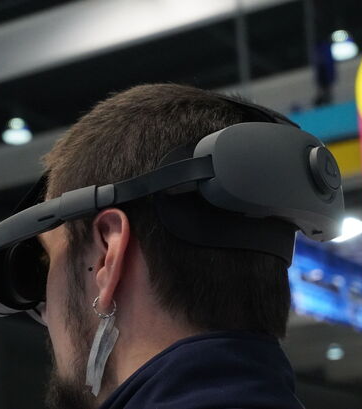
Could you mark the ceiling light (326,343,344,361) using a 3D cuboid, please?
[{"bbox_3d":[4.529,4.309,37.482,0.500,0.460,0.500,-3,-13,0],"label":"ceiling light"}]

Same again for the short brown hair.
[{"bbox_3d":[-0.007,0.003,0.920,0.200,0.195,0.168,-12,-16,28],"label":"short brown hair"}]

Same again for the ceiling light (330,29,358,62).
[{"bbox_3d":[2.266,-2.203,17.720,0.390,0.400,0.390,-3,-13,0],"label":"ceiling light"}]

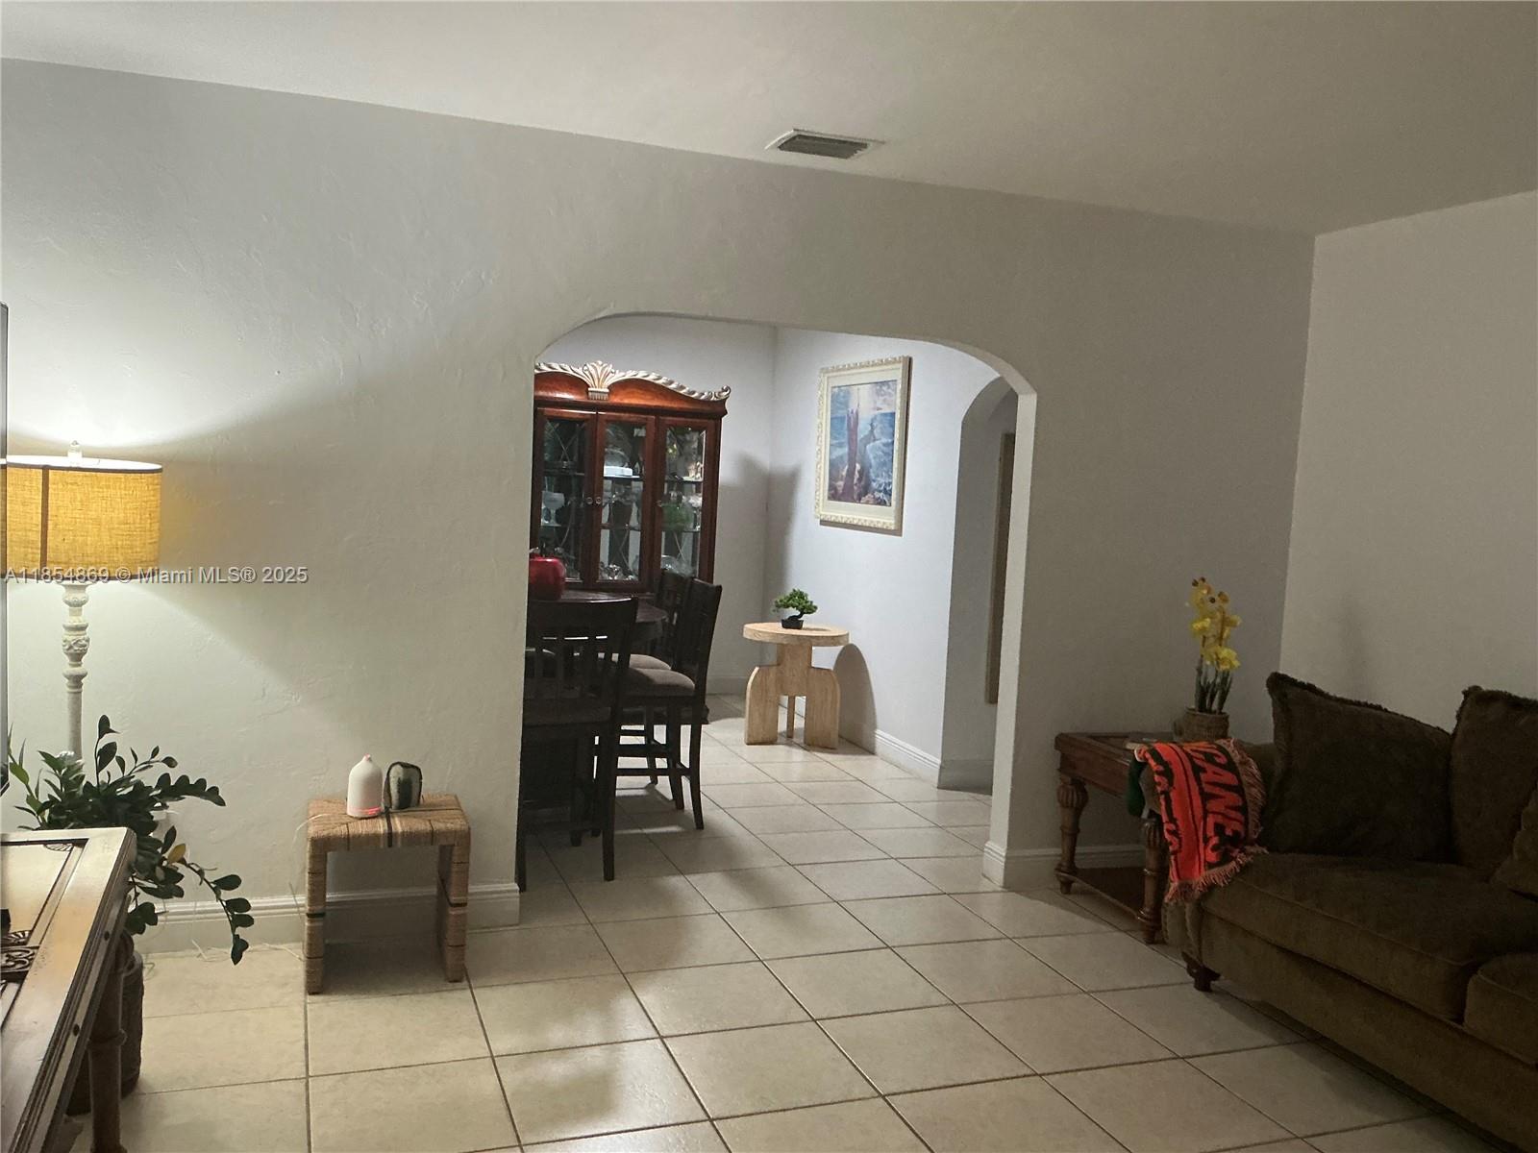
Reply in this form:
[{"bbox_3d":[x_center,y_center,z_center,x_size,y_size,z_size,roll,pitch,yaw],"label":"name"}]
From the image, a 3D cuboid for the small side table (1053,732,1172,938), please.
[{"bbox_3d":[1.470,0.908,4.425,0.714,0.580,0.619,1,4,-20],"label":"small side table"}]

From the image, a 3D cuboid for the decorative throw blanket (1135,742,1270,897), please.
[{"bbox_3d":[1.331,0.730,3.785,0.334,0.428,0.364,1,4,-20],"label":"decorative throw blanket"}]

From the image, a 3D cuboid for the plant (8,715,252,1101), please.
[{"bbox_3d":[-1.474,0.734,2.806,0.582,0.856,0.492,1,5,-28],"label":"plant"}]

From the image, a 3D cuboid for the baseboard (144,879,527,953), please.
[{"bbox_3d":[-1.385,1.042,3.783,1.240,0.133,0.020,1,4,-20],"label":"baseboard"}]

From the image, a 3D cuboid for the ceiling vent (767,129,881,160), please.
[{"bbox_3d":[0.171,-1.329,3.865,0.294,0.017,0.249,1,4,-20],"label":"ceiling vent"}]

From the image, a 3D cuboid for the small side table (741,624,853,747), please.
[{"bbox_3d":[0.144,0.623,7.084,0.548,0.647,0.548,3,4,0],"label":"small side table"}]

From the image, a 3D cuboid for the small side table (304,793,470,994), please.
[{"bbox_3d":[-1.095,0.898,3.562,0.441,0.449,0.330,1,4,-20],"label":"small side table"}]

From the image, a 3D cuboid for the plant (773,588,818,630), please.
[{"bbox_3d":[0.143,0.188,6.993,0.244,0.227,0.180,3,4,1],"label":"plant"}]

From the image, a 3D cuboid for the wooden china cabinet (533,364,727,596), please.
[{"bbox_3d":[-1.151,-0.263,7.867,1.703,2.153,0.449,1,4,-20],"label":"wooden china cabinet"}]

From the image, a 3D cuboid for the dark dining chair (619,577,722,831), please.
[{"bbox_3d":[-0.527,0.530,5.250,0.546,1.026,0.420,1,4,-20],"label":"dark dining chair"}]

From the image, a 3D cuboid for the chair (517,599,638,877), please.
[{"bbox_3d":[-0.790,0.565,4.579,0.420,1.026,0.546,1,5,-26],"label":"chair"}]

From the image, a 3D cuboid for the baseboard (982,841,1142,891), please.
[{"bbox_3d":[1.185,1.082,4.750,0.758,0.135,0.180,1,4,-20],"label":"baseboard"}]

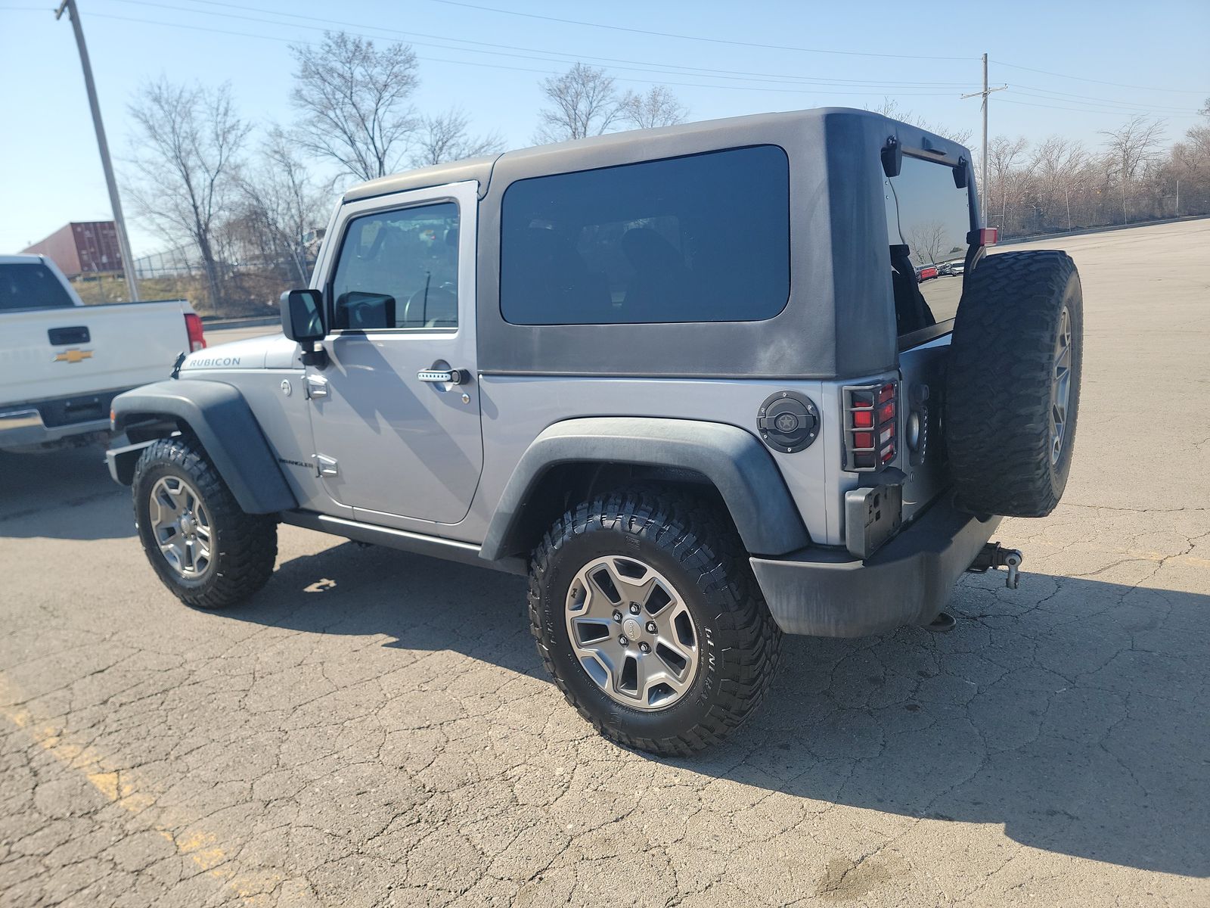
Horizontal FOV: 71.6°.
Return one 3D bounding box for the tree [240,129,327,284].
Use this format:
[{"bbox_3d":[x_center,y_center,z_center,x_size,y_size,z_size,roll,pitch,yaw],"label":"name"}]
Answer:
[{"bbox_3d":[-13.310,-9.997,35.000,4.100,7.300,4.000,-8,13,-19],"label":"tree"}]

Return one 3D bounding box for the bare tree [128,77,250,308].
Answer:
[{"bbox_3d":[-14.794,-9.127,30.148,4.010,7.670,3.610,-10,14,-23],"label":"bare tree"}]

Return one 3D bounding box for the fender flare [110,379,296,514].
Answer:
[{"bbox_3d":[-1.734,-0.070,3.661,1.140,0.505,0.286,5,15,35],"label":"fender flare"}]

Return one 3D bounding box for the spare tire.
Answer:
[{"bbox_3d":[1.254,-0.207,2.545,0.262,0.800,0.800,6,16,35],"label":"spare tire"}]

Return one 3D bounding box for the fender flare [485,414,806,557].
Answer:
[{"bbox_3d":[0.050,0.128,2.357,1.045,0.458,0.161,5,15,35],"label":"fender flare"}]

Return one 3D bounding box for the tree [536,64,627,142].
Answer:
[{"bbox_3d":[-0.877,-12.619,37.970,4.020,9.280,3.620,-4,13,0],"label":"tree"}]

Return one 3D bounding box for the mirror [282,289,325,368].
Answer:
[{"bbox_3d":[-1.069,-0.446,2.968,0.100,0.255,0.175,3,15,26],"label":"mirror"}]

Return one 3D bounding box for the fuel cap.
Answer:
[{"bbox_3d":[0.452,-0.079,2.091,0.165,0.162,0.037,5,15,35],"label":"fuel cap"}]

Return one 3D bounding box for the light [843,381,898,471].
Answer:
[{"bbox_3d":[0.642,-0.072,2.034,0.093,0.207,0.135,5,15,35],"label":"light"}]

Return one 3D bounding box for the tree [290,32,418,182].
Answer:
[{"bbox_3d":[-9.270,-10.832,31.948,4.610,9.470,4.150,-7,13,-14],"label":"tree"}]

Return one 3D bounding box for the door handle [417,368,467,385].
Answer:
[{"bbox_3d":[-0.533,-0.252,2.729,0.190,0.057,0.062,5,15,35],"label":"door handle"}]

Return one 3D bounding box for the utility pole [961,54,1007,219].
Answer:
[{"bbox_3d":[20.334,-16.293,44.948,0.400,9.470,2.650,-13,16,-35],"label":"utility pole"}]

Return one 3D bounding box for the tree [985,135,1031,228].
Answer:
[{"bbox_3d":[23.732,-15.681,49.384,2.560,5.540,2.300,2,14,25],"label":"tree"}]

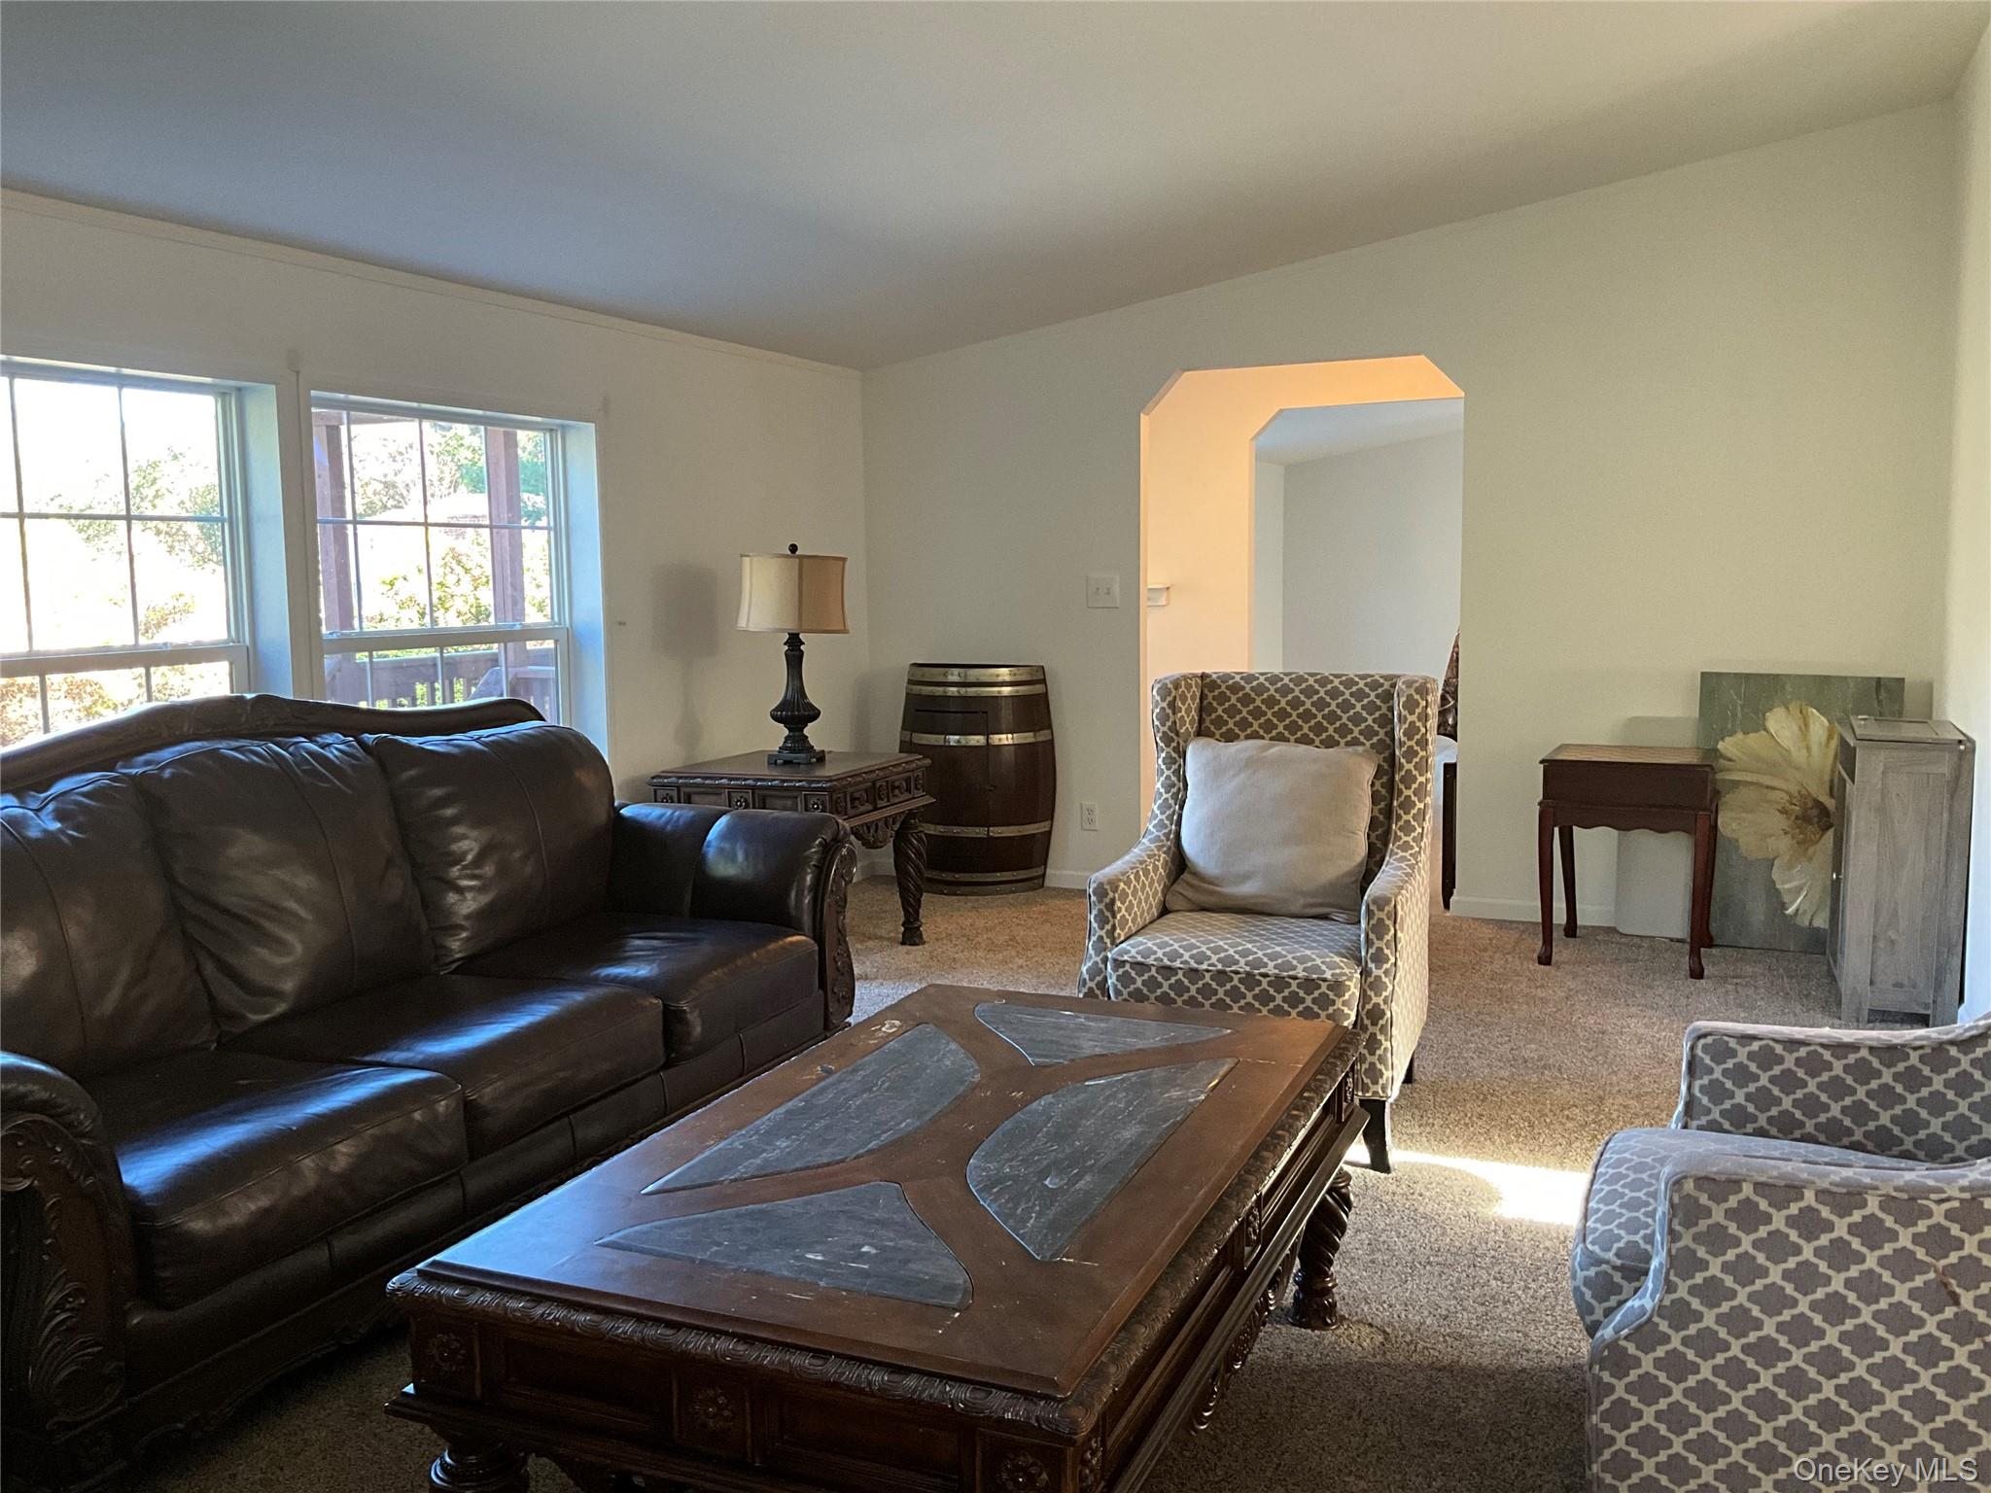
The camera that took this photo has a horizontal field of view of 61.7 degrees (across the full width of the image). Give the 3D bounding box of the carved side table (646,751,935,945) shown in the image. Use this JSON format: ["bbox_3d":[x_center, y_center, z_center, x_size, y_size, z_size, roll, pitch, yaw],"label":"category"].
[{"bbox_3d":[-0.677,0.381,5.723,0.730,0.645,0.690,2,6,26],"label":"carved side table"}]

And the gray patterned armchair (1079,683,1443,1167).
[{"bbox_3d":[0.647,0.350,3.937,0.720,1.010,0.780,1,6,23],"label":"gray patterned armchair"}]

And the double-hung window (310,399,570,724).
[{"bbox_3d":[-1.690,-0.334,5.071,0.100,1.345,1.165,2,6,26],"label":"double-hung window"}]

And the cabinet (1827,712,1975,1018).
[{"bbox_3d":[2.599,0.347,4.806,0.300,0.780,0.620,2,6,24],"label":"cabinet"}]

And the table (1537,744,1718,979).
[{"bbox_3d":[2.055,0.357,5.416,0.520,0.660,0.530,2,6,26],"label":"table"}]

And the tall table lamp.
[{"bbox_3d":[-0.686,-0.321,5.764,0.380,0.745,0.380,2,6,26],"label":"tall table lamp"}]

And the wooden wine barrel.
[{"bbox_3d":[-0.135,0.135,6.774,0.680,0.910,0.350,2,6,26],"label":"wooden wine barrel"}]

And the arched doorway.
[{"bbox_3d":[1.150,-0.412,6.344,1.240,2.040,0.120,2,6,26],"label":"arched doorway"}]

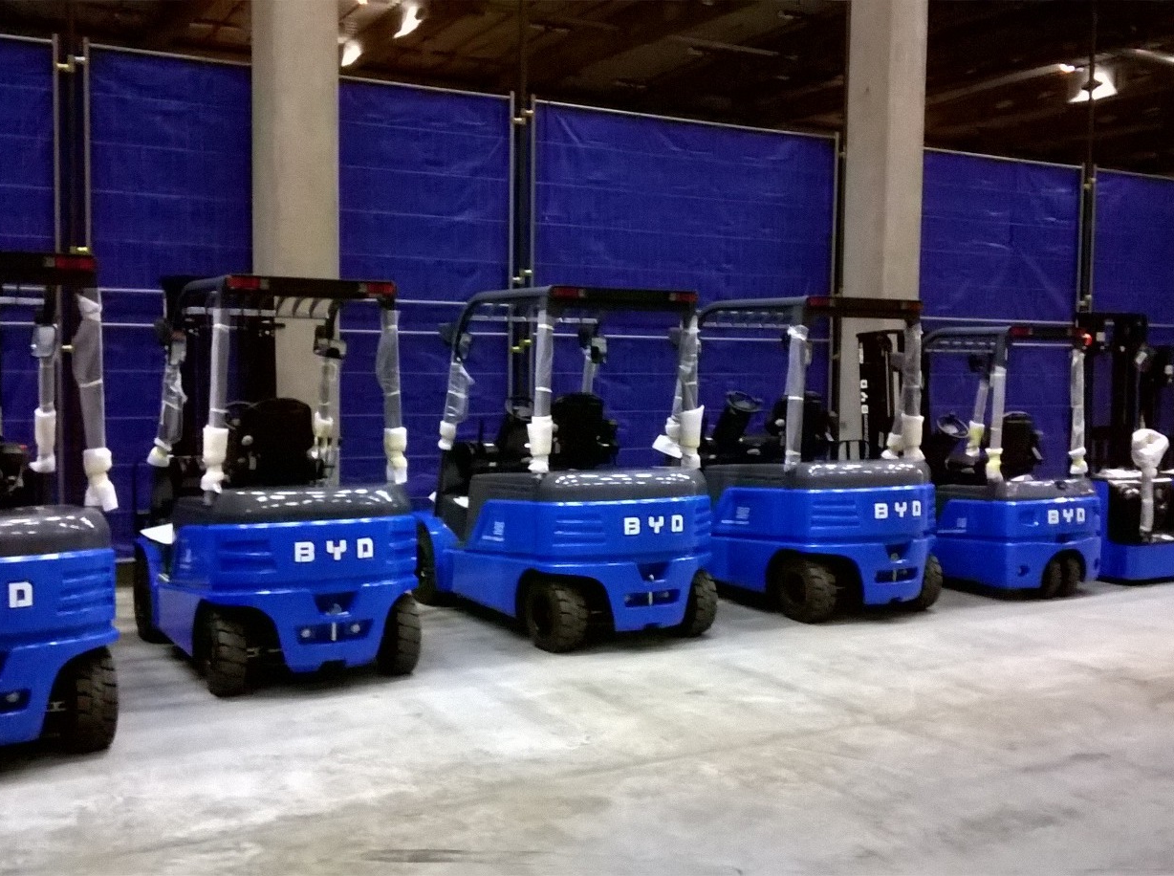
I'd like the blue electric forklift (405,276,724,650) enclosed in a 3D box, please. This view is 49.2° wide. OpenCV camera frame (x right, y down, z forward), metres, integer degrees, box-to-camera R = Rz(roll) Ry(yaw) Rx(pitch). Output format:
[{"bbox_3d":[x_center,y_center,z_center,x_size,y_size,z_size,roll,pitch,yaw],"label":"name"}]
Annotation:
[{"bbox_3d":[-0.137,0.137,8.692,1.270,2.200,2.380,-1,4,-29],"label":"blue electric forklift"}]

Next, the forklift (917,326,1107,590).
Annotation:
[{"bbox_3d":[3.182,0.128,10.596,1.120,2.070,2.200,-1,4,-29],"label":"forklift"}]

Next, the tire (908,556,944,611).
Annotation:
[{"bbox_3d":[2.346,1.005,9.233,0.185,0.464,0.464,-1,4,-24],"label":"tire"}]

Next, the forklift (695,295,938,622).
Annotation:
[{"bbox_3d":[1.549,0.099,9.656,1.270,2.200,2.380,-1,4,-29],"label":"forklift"}]

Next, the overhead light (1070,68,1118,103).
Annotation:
[{"bbox_3d":[8.707,-6.049,22.038,0.560,0.430,0.560,-1,4,-29],"label":"overhead light"}]

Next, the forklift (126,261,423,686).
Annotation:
[{"bbox_3d":[-1.880,0.144,7.710,1.300,2.260,2.580,-1,4,-28],"label":"forklift"}]

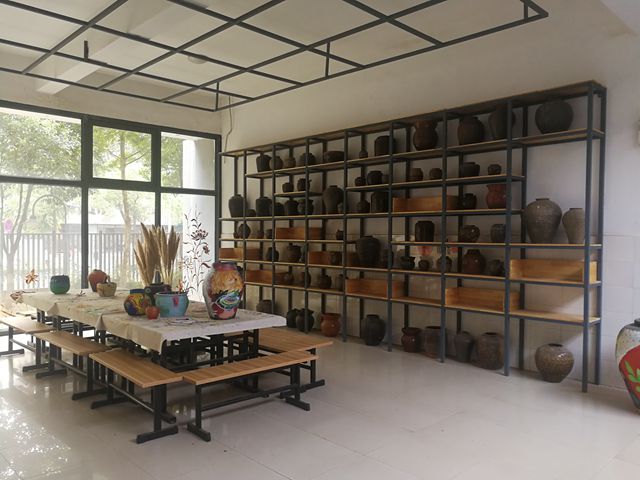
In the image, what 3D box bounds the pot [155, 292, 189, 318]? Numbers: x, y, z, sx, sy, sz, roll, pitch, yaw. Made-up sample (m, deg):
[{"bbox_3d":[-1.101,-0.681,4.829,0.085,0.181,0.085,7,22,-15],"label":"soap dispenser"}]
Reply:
[{"bbox_3d":[-1.357,0.592,4.598,0.299,0.206,0.299,1,0,0],"label":"pot"}]

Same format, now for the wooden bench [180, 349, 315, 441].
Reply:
[{"bbox_3d":[-0.545,1.232,4.046,1.183,0.449,0.310,0,0,-42],"label":"wooden bench"}]

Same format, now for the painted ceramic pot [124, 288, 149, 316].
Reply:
[{"bbox_3d":[-1.682,0.578,4.612,0.226,0.229,0.226,1,0,0],"label":"painted ceramic pot"}]

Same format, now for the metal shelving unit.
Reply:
[{"bbox_3d":[0.494,-0.057,7.254,0.405,3.018,6.435,0,0,-45],"label":"metal shelving unit"}]

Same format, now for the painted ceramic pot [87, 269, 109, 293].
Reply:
[{"bbox_3d":[-2.879,0.532,6.520,0.257,0.280,0.257,1,0,0],"label":"painted ceramic pot"}]

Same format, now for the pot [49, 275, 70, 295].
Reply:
[{"bbox_3d":[-3.248,0.563,6.253,0.220,0.212,0.220,1,0,0],"label":"pot"}]

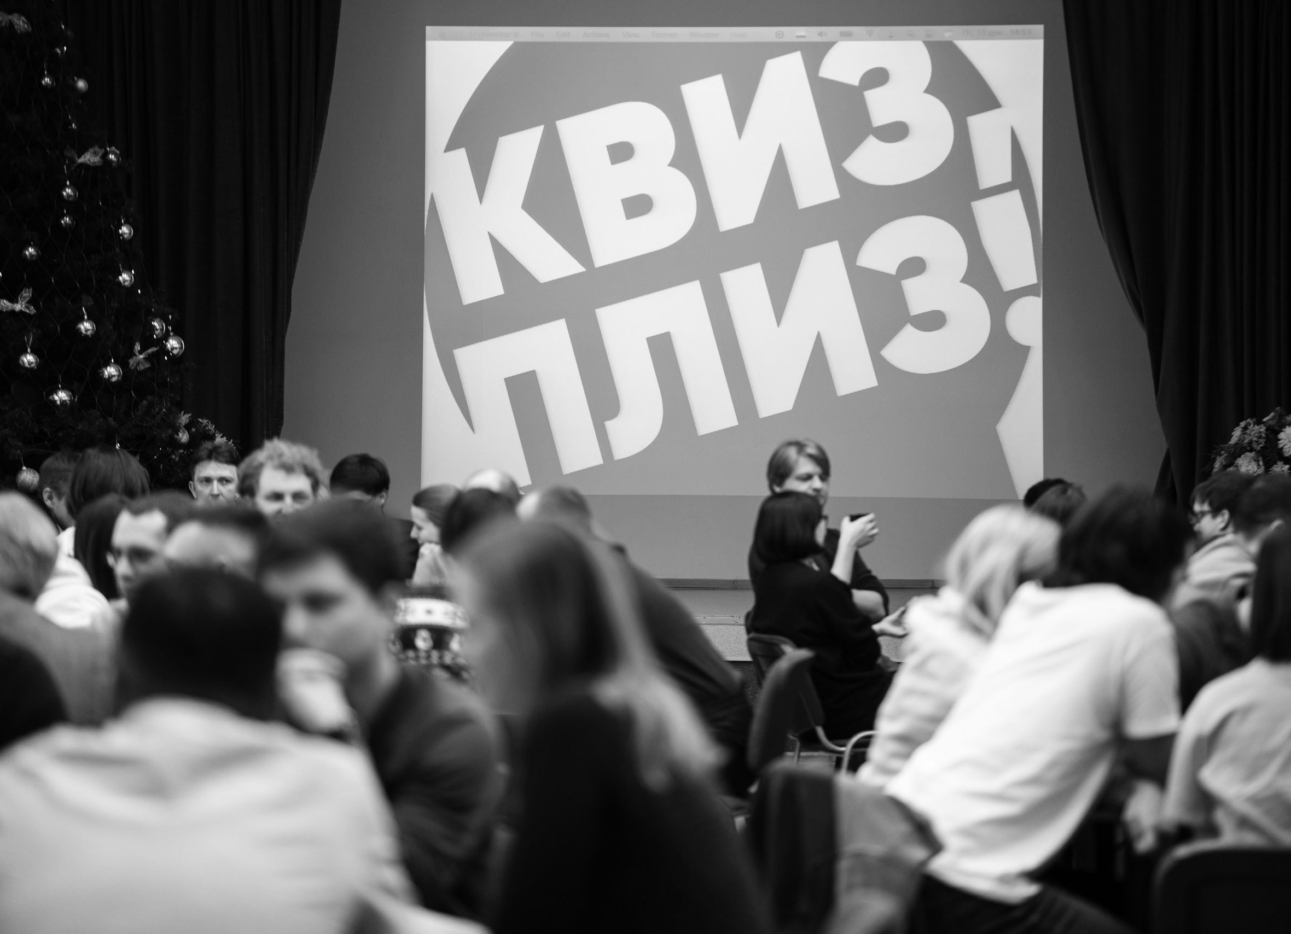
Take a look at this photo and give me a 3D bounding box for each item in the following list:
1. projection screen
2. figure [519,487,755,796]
[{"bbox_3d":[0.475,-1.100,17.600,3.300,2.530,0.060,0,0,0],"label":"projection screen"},{"bbox_3d":[-0.140,0.670,7.750,0.800,1.250,0.520,0,0,13],"label":"figure"}]

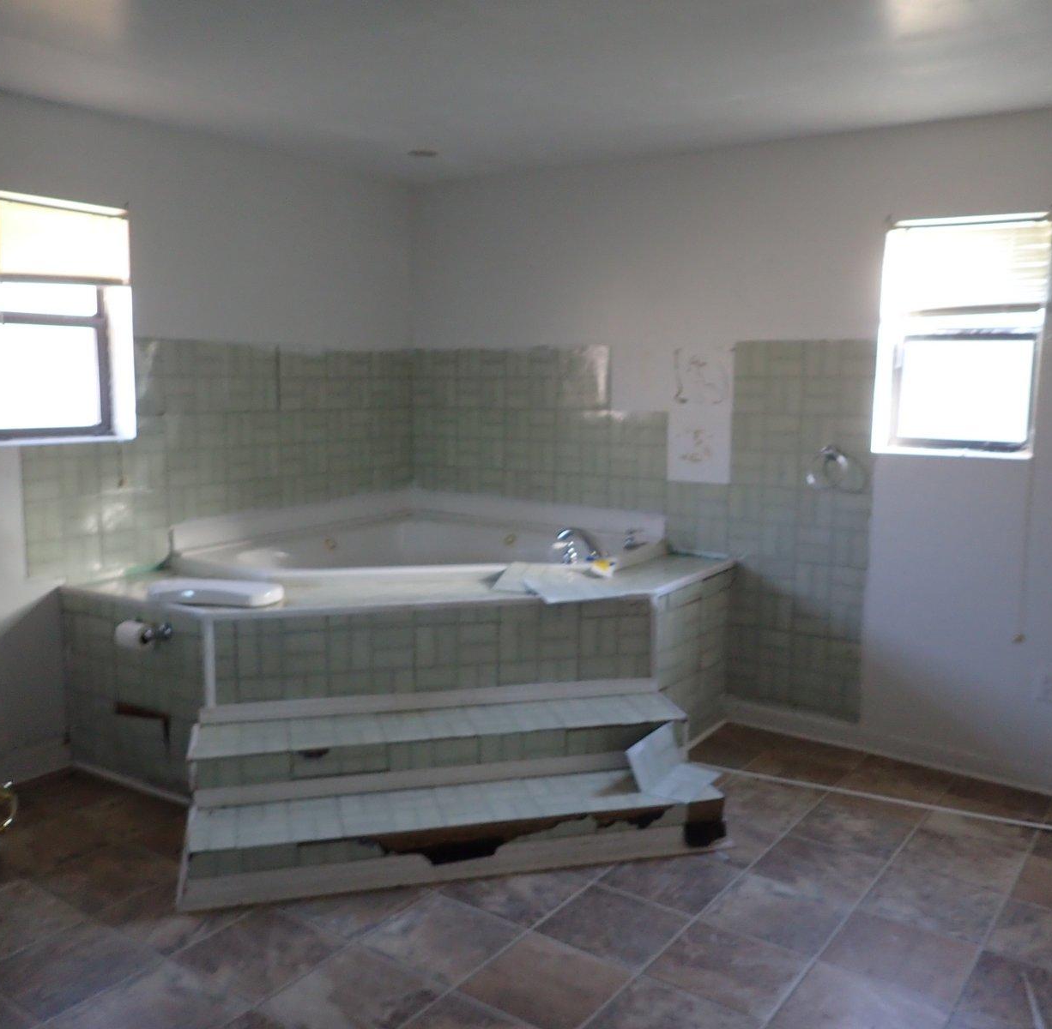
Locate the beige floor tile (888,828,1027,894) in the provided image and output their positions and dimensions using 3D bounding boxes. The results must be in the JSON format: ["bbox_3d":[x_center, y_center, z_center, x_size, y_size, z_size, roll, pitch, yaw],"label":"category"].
[{"bbox_3d":[1.373,1.093,3.148,0.328,0.010,0.328,7,10,35],"label":"beige floor tile"}]

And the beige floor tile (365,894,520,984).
[{"bbox_3d":[-0.220,1.138,2.648,0.328,0.010,0.328,7,10,35],"label":"beige floor tile"}]

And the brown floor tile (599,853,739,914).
[{"bbox_3d":[0.434,1.076,2.938,0.315,0.010,0.315,7,10,36],"label":"brown floor tile"}]

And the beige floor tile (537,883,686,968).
[{"bbox_3d":[0.240,1.111,2.680,0.315,0.010,0.315,7,10,36],"label":"beige floor tile"}]

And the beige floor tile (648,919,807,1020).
[{"bbox_3d":[0.500,1.142,2.488,0.315,0.010,0.315,7,10,36],"label":"beige floor tile"}]

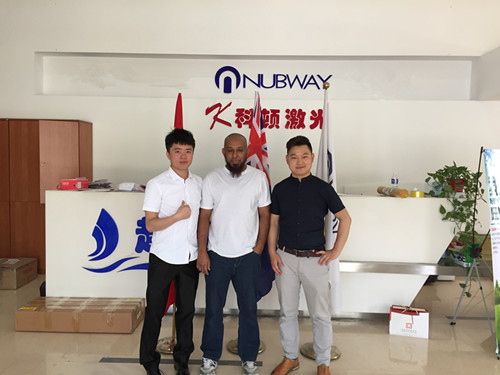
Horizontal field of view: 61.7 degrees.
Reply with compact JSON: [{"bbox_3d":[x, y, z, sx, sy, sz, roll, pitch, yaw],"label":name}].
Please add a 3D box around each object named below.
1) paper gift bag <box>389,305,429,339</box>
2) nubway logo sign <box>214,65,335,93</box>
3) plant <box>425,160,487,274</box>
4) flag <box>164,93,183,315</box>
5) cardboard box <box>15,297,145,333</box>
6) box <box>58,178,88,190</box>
[{"bbox_3d":[1.435,1.202,3.775,0.320,0.250,0.110,2,3,15],"label":"paper gift bag"},{"bbox_3d":[0.356,-1.609,6.271,1.750,0.412,0.050,1,3,1],"label":"nubway logo sign"},{"bbox_3d":[1.997,0.293,4.090,0.540,1.040,0.450,1,3,1],"label":"plant"},{"bbox_3d":[-0.615,0.148,3.399,0.200,1.812,0.160,1,3,1],"label":"flag"},{"bbox_3d":[-1.546,1.184,3.893,1.037,0.186,0.390,1,3,1],"label":"cardboard box"},{"bbox_3d":[-1.790,-0.030,4.281,0.265,0.102,0.200,0,3,-18],"label":"box"}]

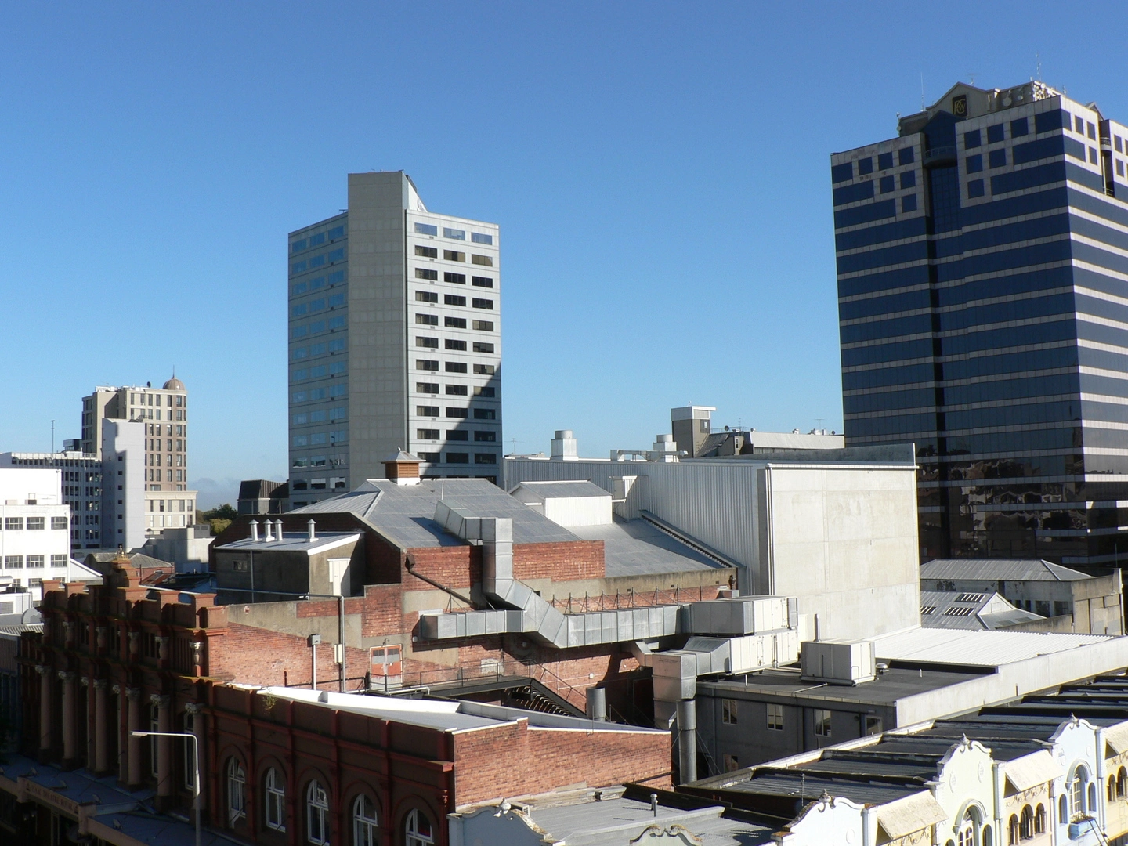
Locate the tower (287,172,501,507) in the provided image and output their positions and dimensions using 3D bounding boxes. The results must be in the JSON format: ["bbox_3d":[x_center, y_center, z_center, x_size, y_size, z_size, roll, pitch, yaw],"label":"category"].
[{"bbox_3d":[-27.986,-2.933,194.686,25.500,70.700,25.200,3,-6,-42],"label":"tower"}]

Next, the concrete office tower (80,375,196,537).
[{"bbox_3d":[-100.871,14.751,277.956,21.300,50.900,16.200,3,-6,-42],"label":"concrete office tower"}]

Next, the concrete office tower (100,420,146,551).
[{"bbox_3d":[-95.371,19.228,253.938,6.300,38.200,7.400,3,-6,-42],"label":"concrete office tower"}]

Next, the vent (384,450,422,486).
[{"bbox_3d":[-9.187,2.604,67.292,2.023,2.043,1.530,3,-6,-42],"label":"vent"}]

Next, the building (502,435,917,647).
[{"bbox_3d":[10.272,12.292,84.829,16.700,22.500,24.850,3,-6,-42],"label":"building"}]

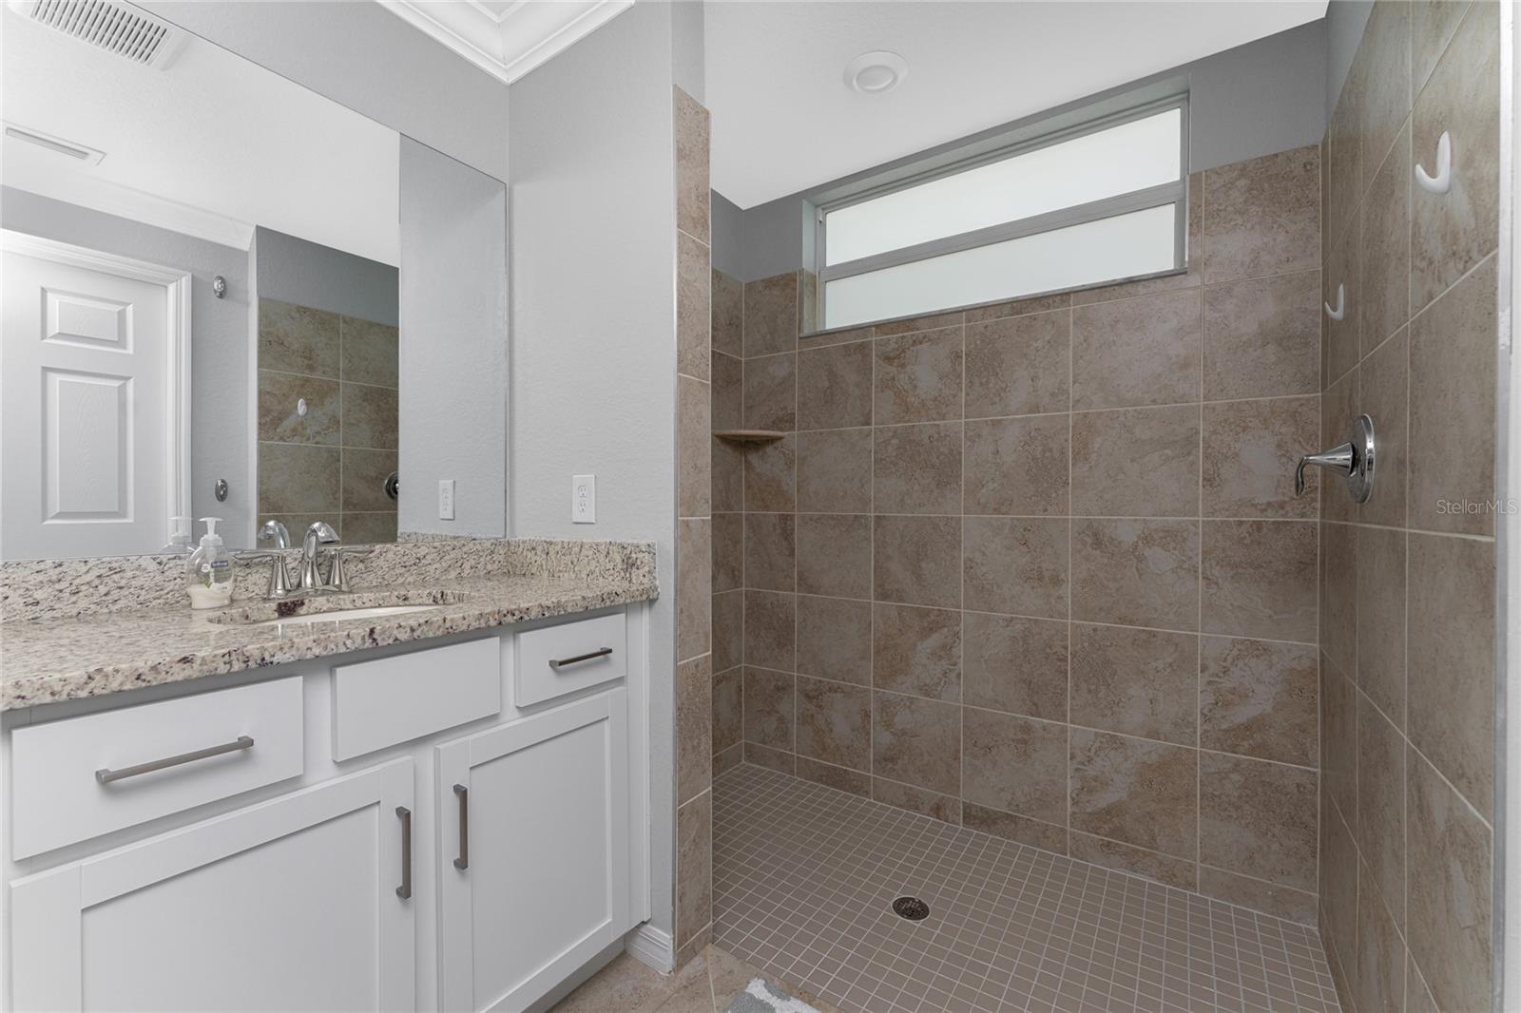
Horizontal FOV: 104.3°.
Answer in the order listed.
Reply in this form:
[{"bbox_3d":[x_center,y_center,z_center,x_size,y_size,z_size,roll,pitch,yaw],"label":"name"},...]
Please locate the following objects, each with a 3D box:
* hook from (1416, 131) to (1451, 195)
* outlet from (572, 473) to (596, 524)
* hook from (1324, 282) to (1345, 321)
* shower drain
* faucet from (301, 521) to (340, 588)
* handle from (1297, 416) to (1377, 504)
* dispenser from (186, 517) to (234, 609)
[{"bbox_3d":[0.935,-0.474,0.824,0.029,0.087,0.031,0,0,35],"label":"hook"},{"bbox_3d":[-0.461,-0.019,1.536,0.078,0.123,0.008,0,0,35],"label":"outlet"},{"bbox_3d":[1.353,-0.480,1.395,0.029,0.085,0.031,0,0,35],"label":"hook"},{"bbox_3d":[0.432,1.151,1.693,0.106,0.008,0.106,0,0,0],"label":"shower drain"},{"bbox_3d":[-0.901,0.098,1.213,0.145,0.142,0.046,0,0,35],"label":"faucet"},{"bbox_3d":[1.185,-0.095,1.240,0.110,0.182,0.180,0,0,35],"label":"handle"},{"bbox_3d":[-1.009,0.103,1.085,0.048,0.163,0.073,0,0,27],"label":"dispenser"}]

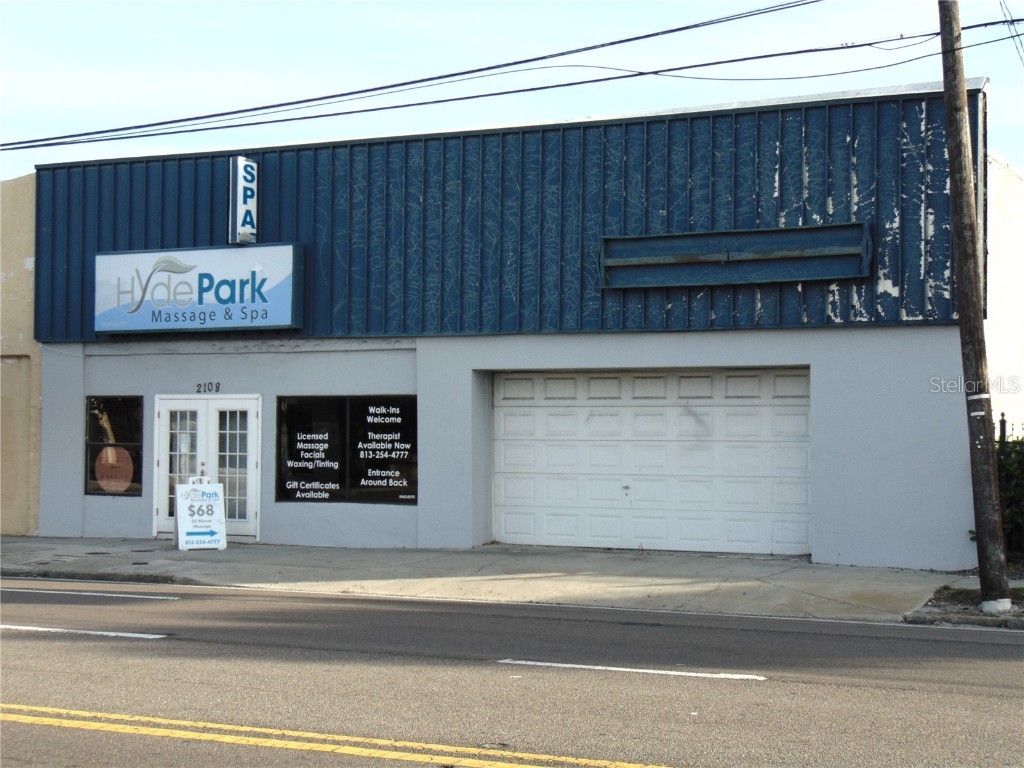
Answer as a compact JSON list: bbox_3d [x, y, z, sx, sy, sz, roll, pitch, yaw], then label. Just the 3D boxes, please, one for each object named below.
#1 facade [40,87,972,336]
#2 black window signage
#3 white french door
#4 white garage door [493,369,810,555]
[{"bbox_3d":[-0.895,-2.090,24.714,14.793,2.788,0.250,0,-2,27],"label":"facade"},{"bbox_3d":[-2.381,0.949,25.627,2.436,1.561,0.060,0,-2,27],"label":"black window signage"},{"bbox_3d":[-4.575,1.246,26.712,1.976,2.162,0.120,0,-2,27],"label":"white french door"},{"bbox_3d":[1.863,1.009,24.056,4.709,2.438,0.080,0,-2,27],"label":"white garage door"}]

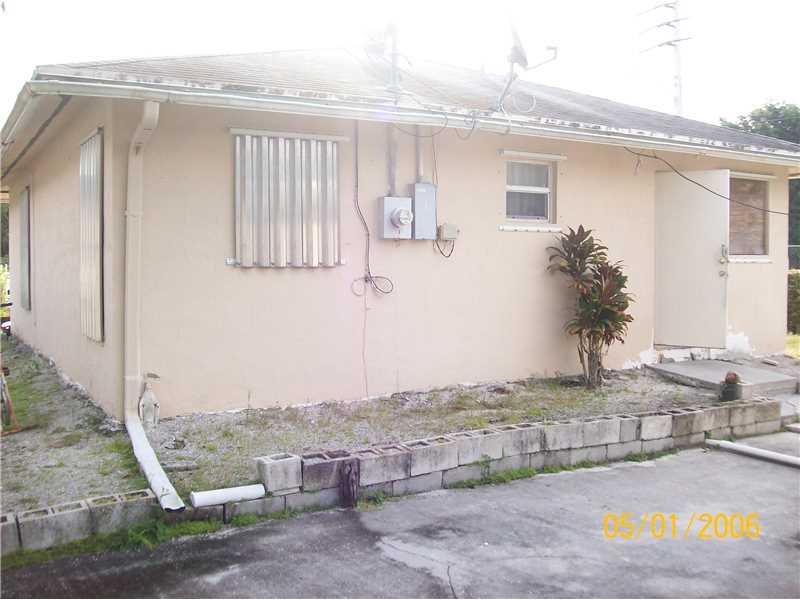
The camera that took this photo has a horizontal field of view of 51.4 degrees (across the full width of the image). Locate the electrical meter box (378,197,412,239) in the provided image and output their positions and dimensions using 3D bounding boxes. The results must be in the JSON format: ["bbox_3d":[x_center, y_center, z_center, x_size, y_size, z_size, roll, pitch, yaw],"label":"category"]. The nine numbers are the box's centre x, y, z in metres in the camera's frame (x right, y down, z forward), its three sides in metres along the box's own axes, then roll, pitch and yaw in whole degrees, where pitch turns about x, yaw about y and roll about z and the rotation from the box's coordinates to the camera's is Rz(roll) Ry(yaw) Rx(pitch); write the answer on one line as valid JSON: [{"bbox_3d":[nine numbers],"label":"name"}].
[{"bbox_3d":[-0.021,-0.779,7.930,0.305,0.389,0.230,-2,3,-29],"label":"electrical meter box"}]

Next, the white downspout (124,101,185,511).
[{"bbox_3d":[-1.770,-0.122,5.894,0.370,2.750,2.110,-2,3,-29],"label":"white downspout"}]

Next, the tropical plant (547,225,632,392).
[{"bbox_3d":[1.969,0.077,8.556,0.800,1.600,0.740,0,2,0],"label":"tropical plant"}]

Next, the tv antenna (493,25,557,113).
[{"bbox_3d":[1.223,-2.274,8.173,0.560,0.810,0.480,0,2,-5],"label":"tv antenna"}]

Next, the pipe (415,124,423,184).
[{"bbox_3d":[0.190,-1.412,8.081,0.066,0.525,0.070,-2,3,-29],"label":"pipe"}]

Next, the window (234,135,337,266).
[{"bbox_3d":[-0.996,-0.878,7.463,0.986,1.170,0.080,-2,3,-29],"label":"window"}]

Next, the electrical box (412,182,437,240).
[{"bbox_3d":[0.221,-0.857,8.124,0.240,0.538,0.125,-2,3,-29],"label":"electrical box"}]

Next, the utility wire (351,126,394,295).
[{"bbox_3d":[-0.245,-0.859,7.887,0.465,1.650,0.080,-2,3,-29],"label":"utility wire"}]

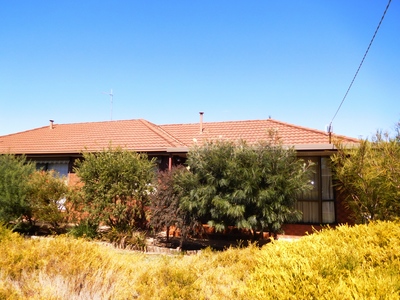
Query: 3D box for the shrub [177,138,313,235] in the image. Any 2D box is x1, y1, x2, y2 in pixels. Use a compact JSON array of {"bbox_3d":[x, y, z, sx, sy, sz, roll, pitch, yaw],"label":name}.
[{"bbox_3d":[1.370,1.159,8.700,4.000,3.000,2.900,0,-4,0],"label":"shrub"}]

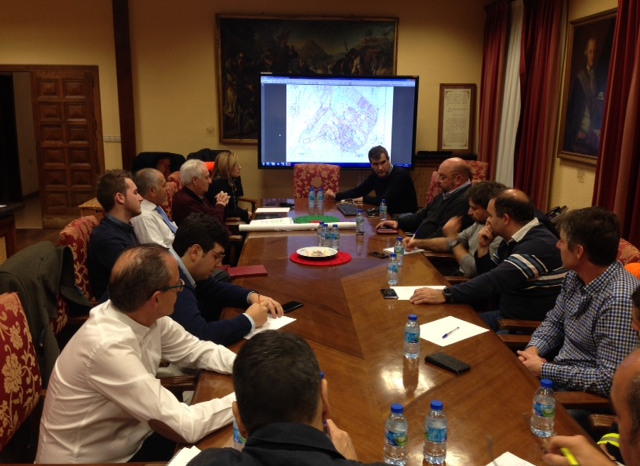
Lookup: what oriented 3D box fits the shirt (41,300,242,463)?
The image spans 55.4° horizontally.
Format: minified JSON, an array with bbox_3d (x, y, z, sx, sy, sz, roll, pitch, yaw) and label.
[{"bbox_3d":[-0.557,0.473,2.083,0.600,0.560,0.520,3,13,12],"label":"shirt"}]

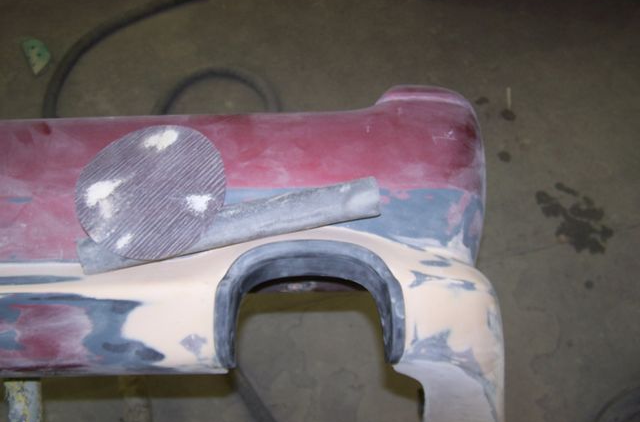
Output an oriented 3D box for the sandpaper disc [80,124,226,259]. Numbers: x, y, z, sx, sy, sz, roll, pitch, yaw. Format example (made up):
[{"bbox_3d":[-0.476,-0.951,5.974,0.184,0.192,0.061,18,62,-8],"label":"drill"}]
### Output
[{"bbox_3d":[-0.166,-0.021,0.694,0.150,0.004,0.150,-1,63,2],"label":"sandpaper disc"}]

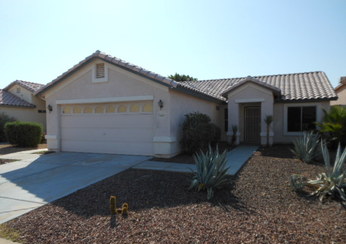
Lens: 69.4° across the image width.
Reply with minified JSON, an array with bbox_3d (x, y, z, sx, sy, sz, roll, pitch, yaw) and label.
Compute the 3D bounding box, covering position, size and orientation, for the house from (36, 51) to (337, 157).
[{"bbox_3d":[2.754,-1.091,15.586,12.730,4.900,15.060,0,0,24],"label":"house"}]

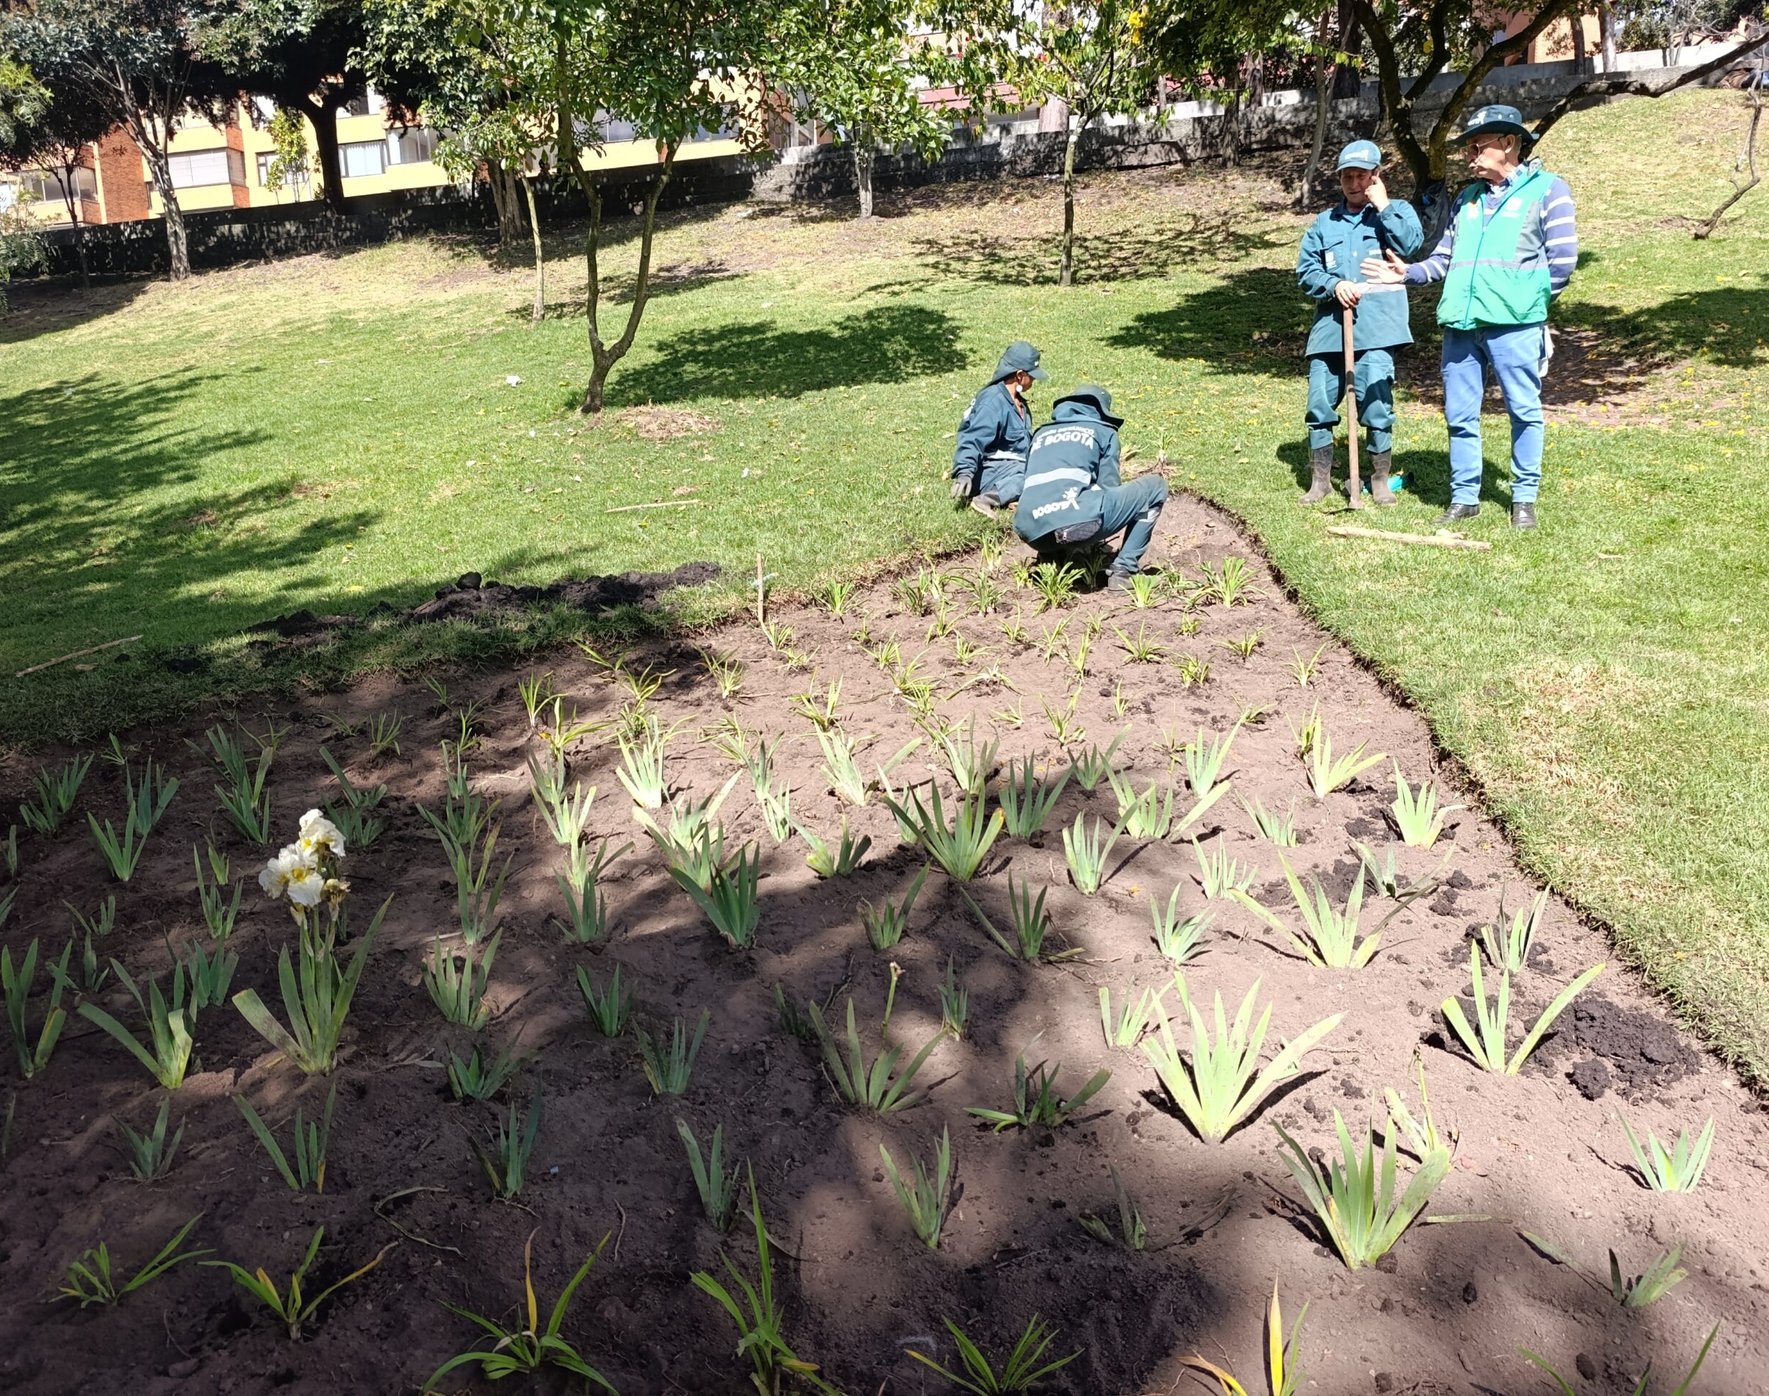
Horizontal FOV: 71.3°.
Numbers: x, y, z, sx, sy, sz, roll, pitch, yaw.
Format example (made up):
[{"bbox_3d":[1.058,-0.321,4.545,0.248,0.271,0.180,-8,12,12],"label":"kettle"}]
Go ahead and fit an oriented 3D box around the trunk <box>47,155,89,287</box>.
[{"bbox_3d":[-12.570,-7.350,19.000,0.600,2.000,0.420,-1,10,0],"label":"trunk"}]

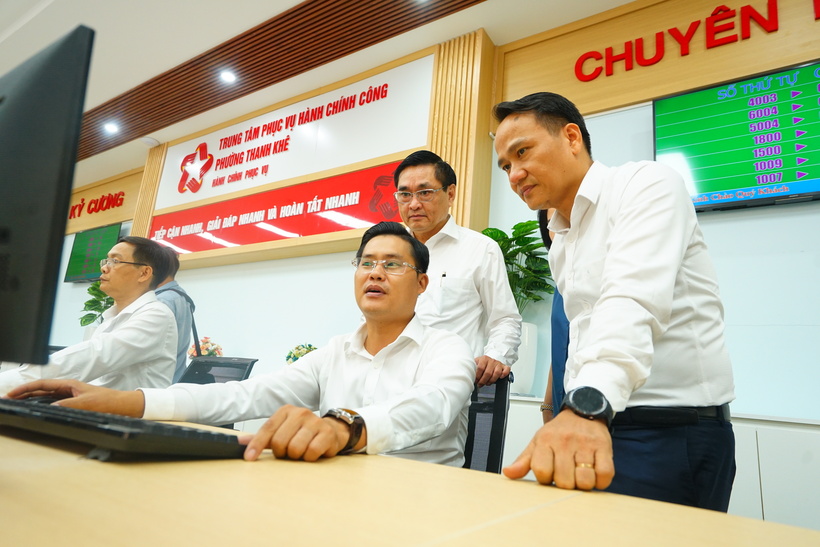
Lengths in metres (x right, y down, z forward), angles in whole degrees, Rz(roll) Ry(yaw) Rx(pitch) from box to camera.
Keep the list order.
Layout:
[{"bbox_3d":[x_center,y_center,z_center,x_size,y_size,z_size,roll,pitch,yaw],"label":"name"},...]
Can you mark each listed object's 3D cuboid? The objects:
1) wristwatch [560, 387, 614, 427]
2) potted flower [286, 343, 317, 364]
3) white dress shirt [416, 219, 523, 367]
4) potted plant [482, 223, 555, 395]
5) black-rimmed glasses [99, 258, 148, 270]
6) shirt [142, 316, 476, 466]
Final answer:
[{"bbox_3d":[0.206,0.168,0.593,0.063,0.048,0.054,14,-52,22],"label":"wristwatch"},{"bbox_3d":[-0.641,0.529,3.016,0.200,0.230,0.200,-4,-15,33],"label":"potted flower"},{"bbox_3d":[0.082,0.145,1.504,0.520,0.640,0.340,0,-14,19],"label":"white dress shirt"},{"bbox_3d":[0.522,0.162,2.391,0.450,0.840,0.450,-4,-15,33],"label":"potted plant"},{"bbox_3d":[-0.911,-0.026,1.620,0.138,0.042,0.142,-7,-14,41],"label":"black-rimmed glasses"},{"bbox_3d":[-0.156,0.317,0.985,0.520,0.500,0.600,-4,-15,33],"label":"shirt"}]

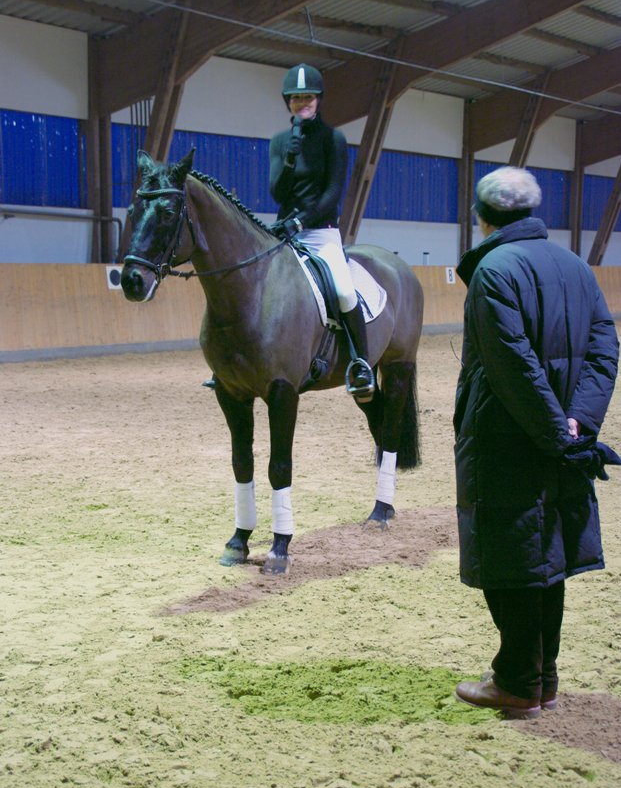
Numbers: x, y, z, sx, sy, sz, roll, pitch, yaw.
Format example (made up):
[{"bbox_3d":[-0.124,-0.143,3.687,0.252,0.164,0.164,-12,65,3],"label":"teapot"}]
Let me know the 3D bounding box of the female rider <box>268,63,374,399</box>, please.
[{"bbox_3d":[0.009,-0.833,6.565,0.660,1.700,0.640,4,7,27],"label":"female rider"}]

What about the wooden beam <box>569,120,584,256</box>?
[{"bbox_3d":[6.538,-4.671,31.045,0.230,4.000,0.200,6,8,41],"label":"wooden beam"}]

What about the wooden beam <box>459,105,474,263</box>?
[{"bbox_3d":[3.397,-4.308,27.433,0.230,4.000,0.200,6,8,41],"label":"wooden beam"}]

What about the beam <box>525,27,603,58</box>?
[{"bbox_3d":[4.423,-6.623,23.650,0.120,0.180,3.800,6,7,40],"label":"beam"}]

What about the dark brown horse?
[{"bbox_3d":[-0.035,-0.178,6.647,0.640,2.030,2.360,4,7,32],"label":"dark brown horse"}]

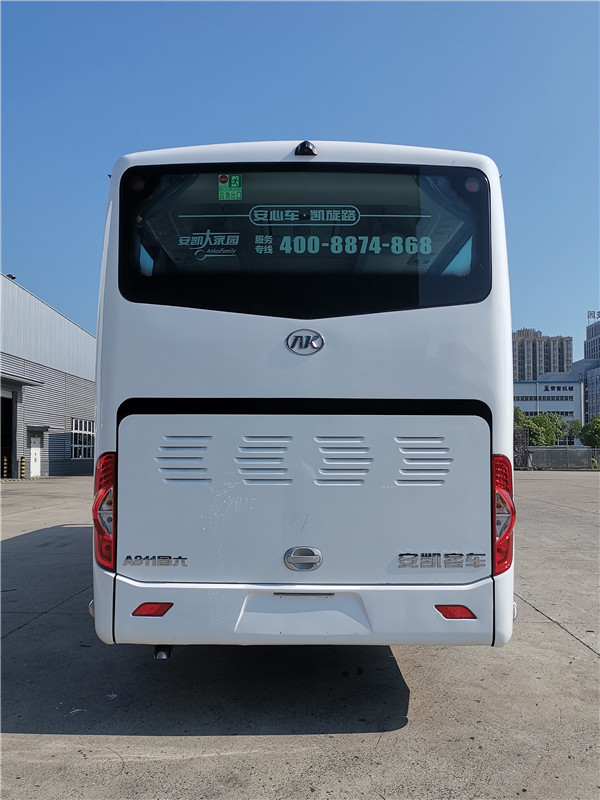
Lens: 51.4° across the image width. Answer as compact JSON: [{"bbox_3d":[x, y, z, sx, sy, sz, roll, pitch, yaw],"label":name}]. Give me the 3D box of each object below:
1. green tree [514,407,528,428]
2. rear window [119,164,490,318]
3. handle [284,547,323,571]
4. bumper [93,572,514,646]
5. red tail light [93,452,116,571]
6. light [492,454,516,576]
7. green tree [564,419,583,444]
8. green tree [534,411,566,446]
[{"bbox_3d":[18.818,3.305,55.000,3.600,5.200,3.600,0,-4,0],"label":"green tree"},{"bbox_3d":[0.027,-0.935,3.680,2.200,0.940,0.160,0,-7,1],"label":"rear window"},{"bbox_3d":[0.019,0.876,3.450,0.212,0.135,0.050,0,-4,1],"label":"handle"},{"bbox_3d":[0.020,1.180,3.560,2.430,0.395,0.280,0,-4,1],"label":"bumper"},{"bbox_3d":[-1.128,0.645,3.600,0.180,0.680,0.170,0,-4,5],"label":"red tail light"},{"bbox_3d":[1.158,0.660,3.570,0.180,0.680,0.170,0,-4,-3],"label":"light"},{"bbox_3d":[28.103,4.256,64.000,2.900,4.600,2.900,0,-4,0],"label":"green tree"},{"bbox_3d":[21.991,3.482,55.000,3.500,4.700,3.400,0,-4,0],"label":"green tree"}]

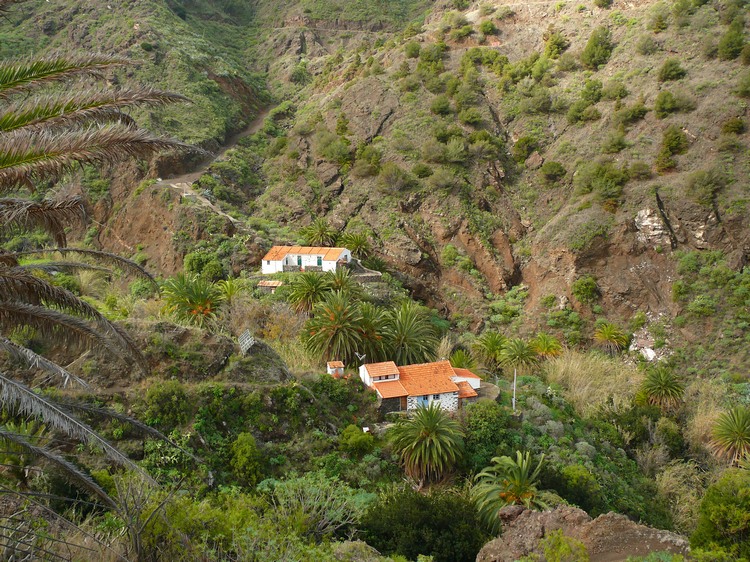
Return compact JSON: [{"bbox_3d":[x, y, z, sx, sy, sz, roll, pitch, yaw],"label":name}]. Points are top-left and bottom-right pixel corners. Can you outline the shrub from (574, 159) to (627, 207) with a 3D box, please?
[{"bbox_3d":[49.600,-21.350,166.000,11.470,9.570,9.750,0,12,0],"label":"shrub"}]

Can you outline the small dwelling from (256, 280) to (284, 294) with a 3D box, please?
[{"bbox_3d":[-19.023,1.274,138.000,4.500,2.100,2.600,1,12,4],"label":"small dwelling"}]

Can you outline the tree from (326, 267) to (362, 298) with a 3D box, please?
[{"bbox_3d":[-5.510,0.810,137.000,6.310,6.600,6.310,0,12,0],"label":"tree"}]

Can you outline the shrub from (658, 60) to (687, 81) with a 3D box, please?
[{"bbox_3d":[73.776,-52.450,188.000,6.600,5.300,6.400,0,13,0],"label":"shrub"}]

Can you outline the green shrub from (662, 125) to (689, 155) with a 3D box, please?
[{"bbox_3d":[59.180,-27.870,149.300,5.120,5.810,4.860,5,14,21],"label":"green shrub"}]

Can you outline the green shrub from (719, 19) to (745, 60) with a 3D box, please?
[{"bbox_3d":[81.824,-55.429,174.000,6.100,9.200,6.000,5,13,25],"label":"green shrub"}]

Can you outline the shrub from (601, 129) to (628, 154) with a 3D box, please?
[{"bbox_3d":[50.547,-29.653,160.000,5.800,4.900,5.400,4,12,17],"label":"shrub"}]

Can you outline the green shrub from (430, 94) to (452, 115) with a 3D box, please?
[{"bbox_3d":[17.720,-47.030,202.000,5.690,5.170,5.400,0,12,0],"label":"green shrub"}]

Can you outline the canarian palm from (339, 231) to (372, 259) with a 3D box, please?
[{"bbox_3d":[-3.987,-7.361,155.000,7.000,6.000,7.000,0,12,-1],"label":"canarian palm"}]

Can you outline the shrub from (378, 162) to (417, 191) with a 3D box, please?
[{"bbox_3d":[5.000,-22.990,168.360,8.440,6.590,8.020,0,14,2],"label":"shrub"}]

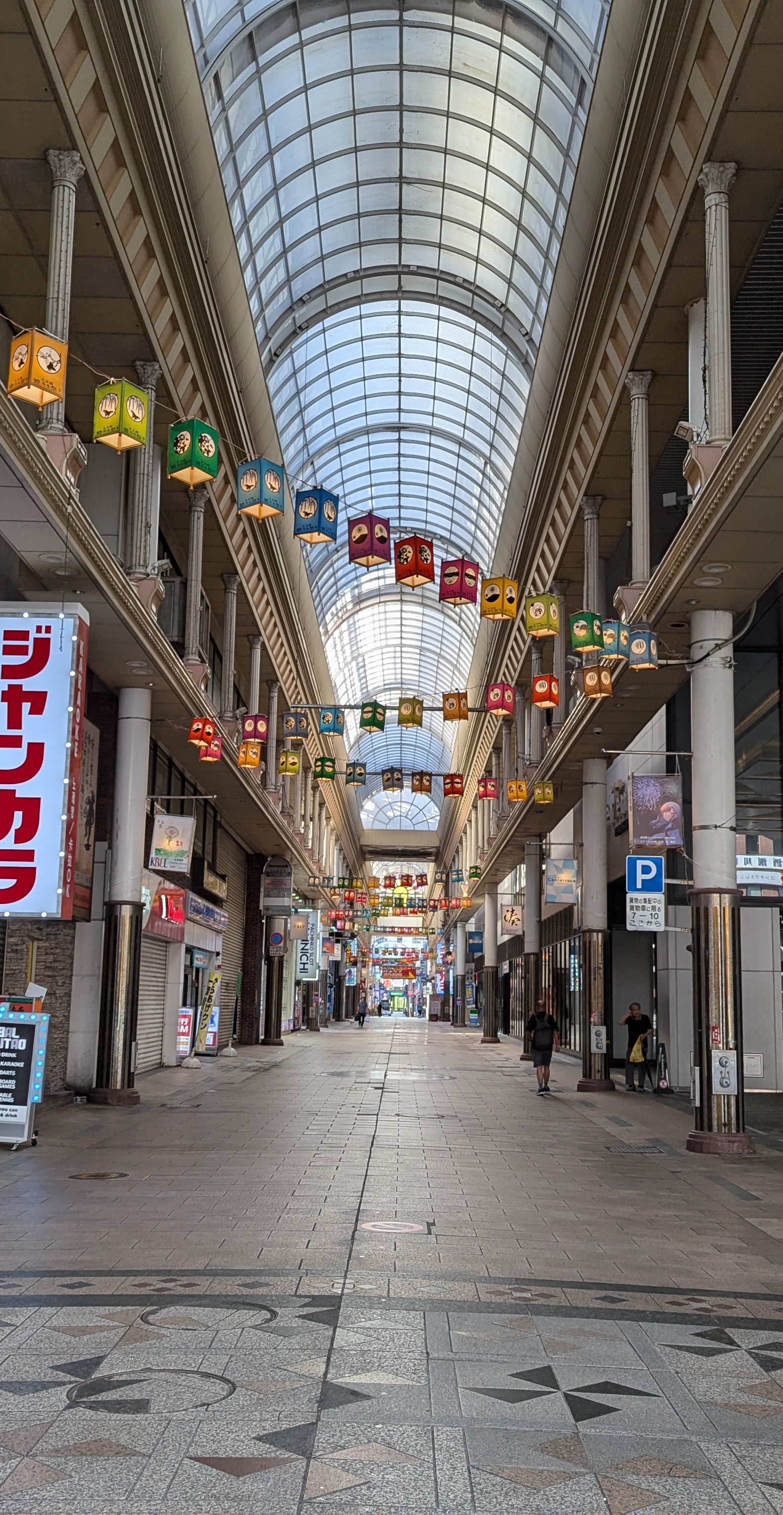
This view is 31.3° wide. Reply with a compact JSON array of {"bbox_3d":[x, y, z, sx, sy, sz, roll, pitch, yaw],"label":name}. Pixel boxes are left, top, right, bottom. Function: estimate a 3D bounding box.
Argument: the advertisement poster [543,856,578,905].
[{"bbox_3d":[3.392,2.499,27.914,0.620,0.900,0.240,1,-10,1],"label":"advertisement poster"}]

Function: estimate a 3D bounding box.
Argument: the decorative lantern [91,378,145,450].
[{"bbox_3d":[-1.839,-2.328,9.542,0.255,0.385,0.255,-6,-12,34],"label":"decorative lantern"}]

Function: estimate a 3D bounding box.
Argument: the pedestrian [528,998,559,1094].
[{"bbox_3d":[2.885,5.481,26.481,0.560,1.728,0.380,1,-10,1],"label":"pedestrian"}]

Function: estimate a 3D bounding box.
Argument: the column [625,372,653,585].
[{"bbox_3d":[3.517,-3.864,19.712,0.380,3.170,0.380,1,-10,1],"label":"column"}]

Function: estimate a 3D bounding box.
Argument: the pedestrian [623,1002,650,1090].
[{"bbox_3d":[4.893,5.727,27.640,0.520,1.690,0.380,-1,-10,12],"label":"pedestrian"}]

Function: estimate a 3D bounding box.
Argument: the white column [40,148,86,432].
[{"bbox_3d":[-3.519,-4.872,14.754,0.390,3.170,0.390,1,-10,1],"label":"white column"}]

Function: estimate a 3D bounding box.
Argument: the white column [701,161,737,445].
[{"bbox_3d":[3.460,-4.737,14.749,0.390,3.170,0.390,1,-10,1],"label":"white column"}]

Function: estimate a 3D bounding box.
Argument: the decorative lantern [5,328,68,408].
[{"bbox_3d":[-2.256,-2.471,8.916,0.255,0.385,0.255,-4,-10,43],"label":"decorative lantern"}]

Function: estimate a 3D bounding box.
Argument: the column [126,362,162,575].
[{"bbox_3d":[-3.556,-4.152,20.026,0.350,3.260,0.350,1,-10,1],"label":"column"}]

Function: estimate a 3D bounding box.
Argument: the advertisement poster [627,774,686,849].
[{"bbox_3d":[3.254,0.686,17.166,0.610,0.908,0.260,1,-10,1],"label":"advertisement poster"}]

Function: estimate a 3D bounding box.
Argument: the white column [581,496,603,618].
[{"bbox_3d":[3.561,-3.122,24.625,0.350,3.200,0.350,1,-10,1],"label":"white column"}]

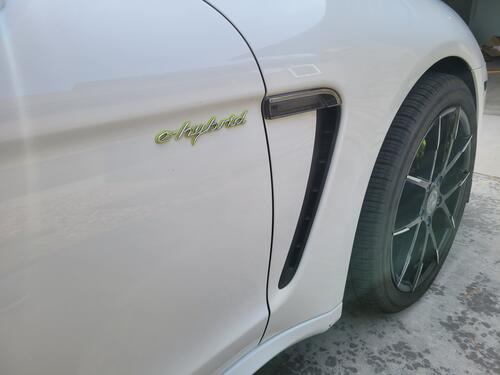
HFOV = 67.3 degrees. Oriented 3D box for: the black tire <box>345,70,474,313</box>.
[{"bbox_3d":[0.471,0.016,1.197,0.710,0.710,0.260,-22,29,-40],"label":"black tire"}]

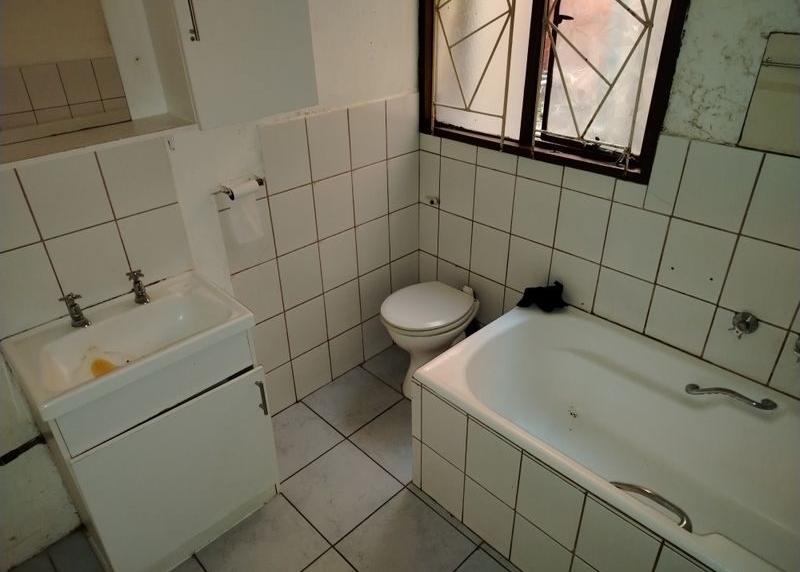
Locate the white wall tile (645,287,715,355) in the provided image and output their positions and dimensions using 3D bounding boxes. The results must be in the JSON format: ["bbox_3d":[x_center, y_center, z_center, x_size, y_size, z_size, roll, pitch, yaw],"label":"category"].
[{"bbox_3d":[0.967,0.119,1.923,0.010,0.212,0.201,-27,38,-37],"label":"white wall tile"}]

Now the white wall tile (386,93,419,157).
[{"bbox_3d":[0.012,-0.695,2.419,0.197,0.247,0.010,-27,38,-37],"label":"white wall tile"}]

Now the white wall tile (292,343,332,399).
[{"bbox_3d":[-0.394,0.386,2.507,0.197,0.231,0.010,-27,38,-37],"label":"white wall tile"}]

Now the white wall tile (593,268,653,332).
[{"bbox_3d":[0.825,0.049,2.051,0.010,0.212,0.201,-27,38,-37],"label":"white wall tile"}]

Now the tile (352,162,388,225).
[{"bbox_3d":[-0.129,-0.404,2.420,0.199,0.251,0.010,-27,38,-37],"label":"tile"}]

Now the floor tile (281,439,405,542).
[{"bbox_3d":[-0.227,0.775,2.131,0.350,0.010,0.350,-27,38,-37],"label":"floor tile"}]

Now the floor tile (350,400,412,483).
[{"bbox_3d":[0.024,0.647,2.333,0.350,0.010,0.350,-27,38,-37],"label":"floor tile"}]

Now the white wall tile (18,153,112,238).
[{"bbox_3d":[-0.951,-0.257,1.591,0.202,0.213,0.010,-27,38,-37],"label":"white wall tile"}]

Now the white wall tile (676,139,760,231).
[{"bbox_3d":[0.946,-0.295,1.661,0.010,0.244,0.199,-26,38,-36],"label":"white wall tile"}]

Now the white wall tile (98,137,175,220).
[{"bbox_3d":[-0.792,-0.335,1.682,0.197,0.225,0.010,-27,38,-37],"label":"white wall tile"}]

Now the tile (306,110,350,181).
[{"bbox_3d":[-0.278,-0.550,2.175,0.199,0.251,0.010,-27,38,-37],"label":"tile"}]

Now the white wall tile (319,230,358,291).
[{"bbox_3d":[-0.267,-0.112,2.428,0.200,0.250,0.010,-27,38,-37],"label":"white wall tile"}]

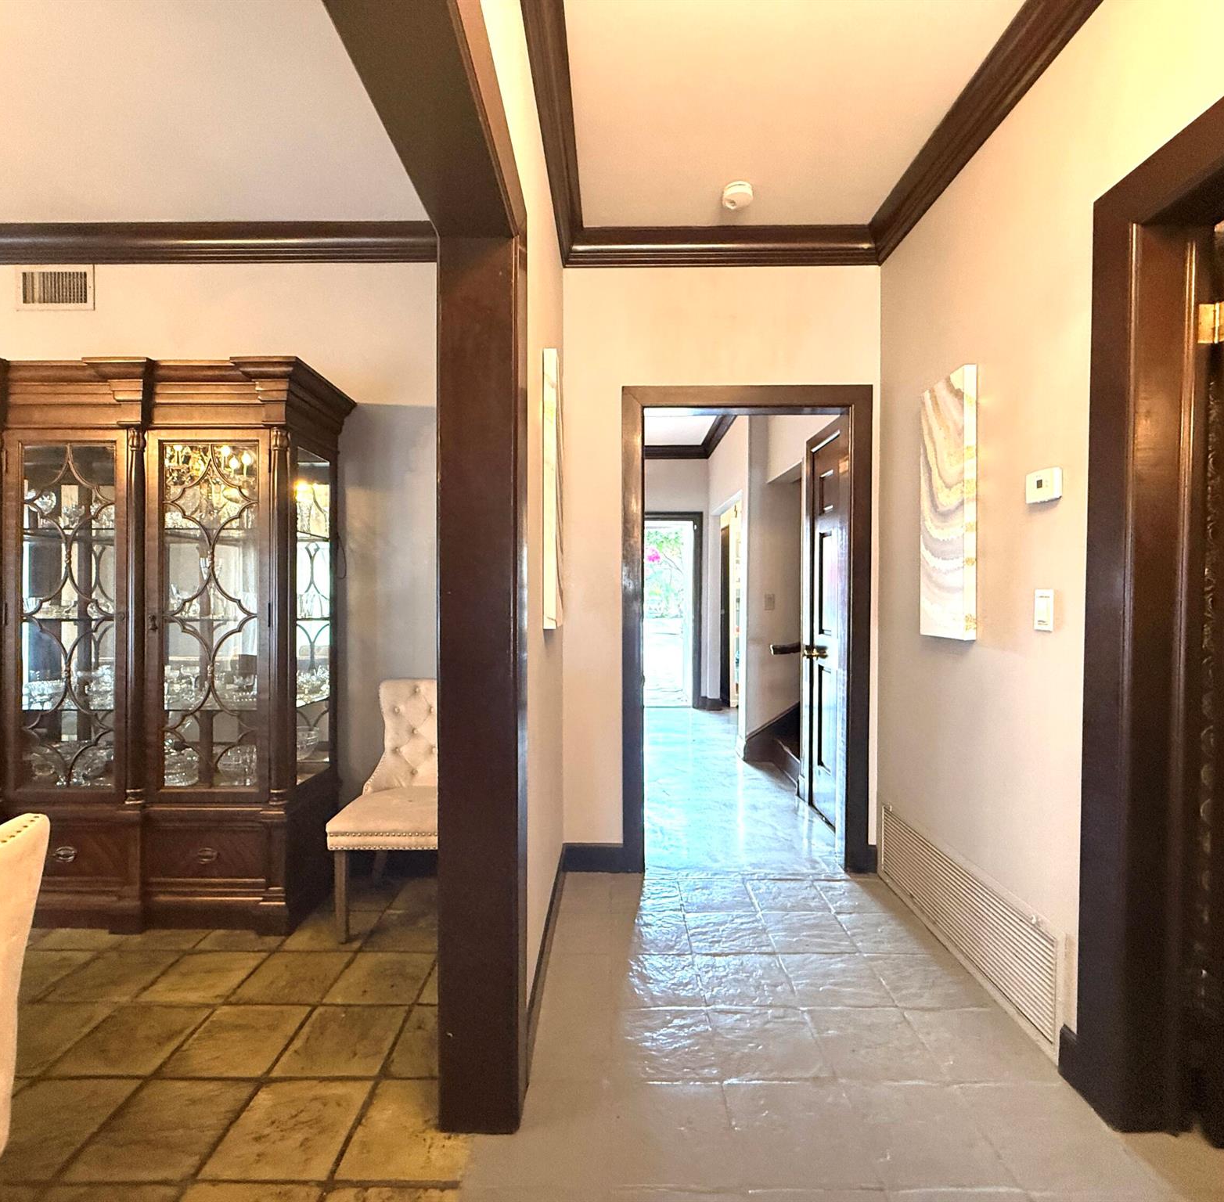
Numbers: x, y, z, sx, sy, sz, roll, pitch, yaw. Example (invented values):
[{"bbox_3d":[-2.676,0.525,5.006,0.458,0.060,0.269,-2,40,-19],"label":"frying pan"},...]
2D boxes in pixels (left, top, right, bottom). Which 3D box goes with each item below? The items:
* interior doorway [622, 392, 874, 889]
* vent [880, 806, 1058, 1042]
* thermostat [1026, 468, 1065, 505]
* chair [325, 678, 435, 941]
[{"bbox_3d":[0.596,0.126,2.930,1.107,2.165,0.150,0,1,0],"label":"interior doorway"},{"bbox_3d":[1.177,1.029,2.301,0.020,0.310,1.135,0,1,0],"label":"vent"},{"bbox_3d":[1.172,-0.313,1.758,0.026,0.080,0.114,0,1,0],"label":"thermostat"},{"bbox_3d":[-0.755,0.777,2.559,0.490,0.875,0.560,0,1,0],"label":"chair"}]

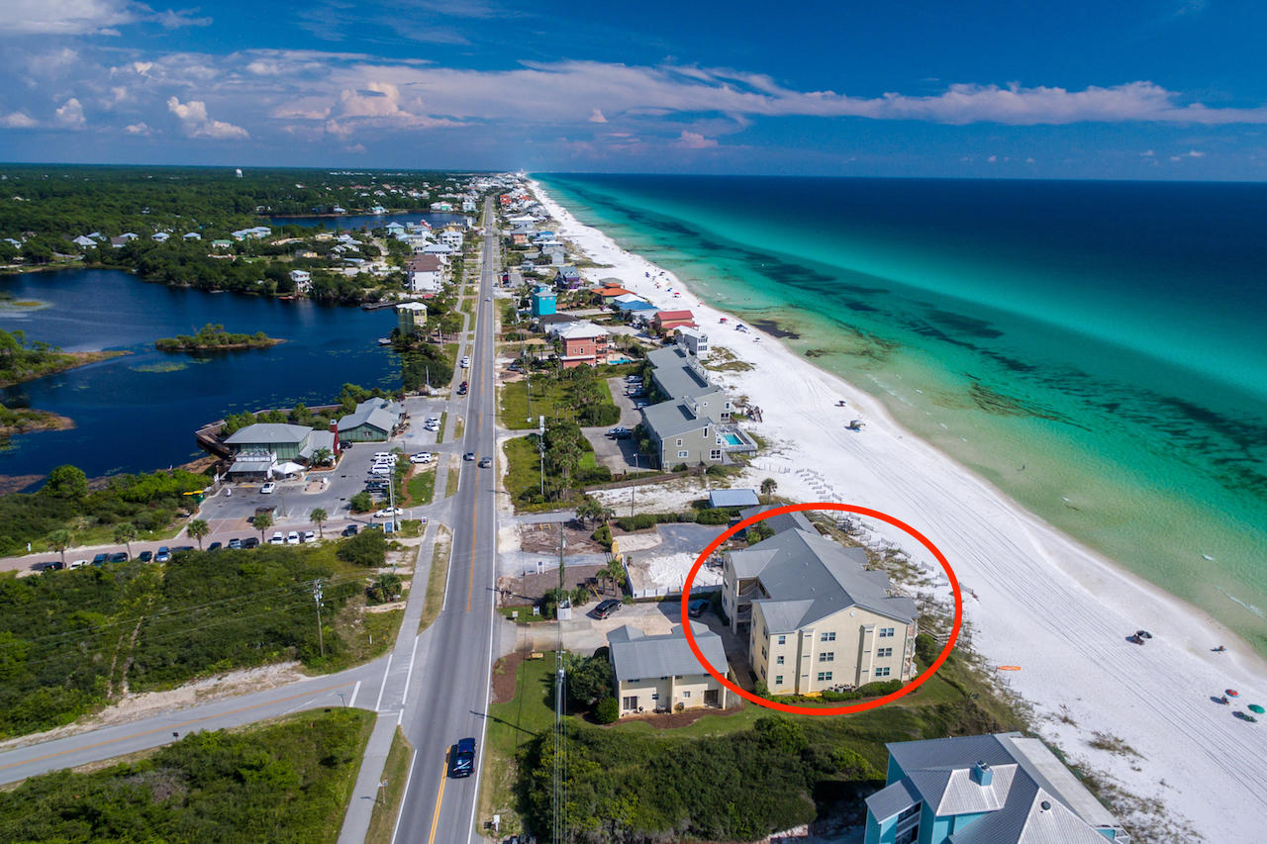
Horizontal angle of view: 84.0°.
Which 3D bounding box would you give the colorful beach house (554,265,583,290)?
[{"bbox_3d":[-33.999,-76.034,370.156,10.000,11.200,10.300,-9,22,-24],"label":"colorful beach house"}]

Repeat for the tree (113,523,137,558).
[{"bbox_3d":[-79.420,18.913,110.403,3.200,6.100,3.200,1,20,0],"label":"tree"}]

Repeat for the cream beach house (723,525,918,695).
[{"bbox_3d":[25.423,24.994,98.513,21.100,12.400,21.500,-2,20,-8],"label":"cream beach house"}]

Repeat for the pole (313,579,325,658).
[{"bbox_3d":[-41.892,26.197,92.979,1.200,12.200,0.800,-3,20,-9],"label":"pole"}]

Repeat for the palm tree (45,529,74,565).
[{"bbox_3d":[-93.389,20.764,114.387,4.200,6.800,4.200,-3,20,-9],"label":"palm tree"}]

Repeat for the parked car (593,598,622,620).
[{"bbox_3d":[-3.517,26.253,99.132,1.920,1.750,4.750,14,23,32],"label":"parked car"}]

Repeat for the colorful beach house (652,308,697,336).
[{"bbox_3d":[17.233,-40.466,286.352,17.700,9.400,13.000,-7,21,-21],"label":"colorful beach house"}]

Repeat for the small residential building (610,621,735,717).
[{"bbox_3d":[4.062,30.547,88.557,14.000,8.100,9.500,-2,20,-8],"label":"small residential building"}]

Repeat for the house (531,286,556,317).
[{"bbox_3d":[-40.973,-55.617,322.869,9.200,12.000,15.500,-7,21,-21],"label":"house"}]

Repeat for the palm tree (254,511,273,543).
[{"bbox_3d":[-61.059,17.427,115.982,3.000,5.600,3.000,1,20,0],"label":"palm tree"}]

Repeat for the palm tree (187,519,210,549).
[{"bbox_3d":[-69.959,18.304,113.346,3.300,5.500,3.300,1,20,0],"label":"palm tree"}]

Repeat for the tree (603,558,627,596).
[{"bbox_3d":[-2.663,22.714,102.752,3.600,6.000,3.600,1,20,0],"label":"tree"}]

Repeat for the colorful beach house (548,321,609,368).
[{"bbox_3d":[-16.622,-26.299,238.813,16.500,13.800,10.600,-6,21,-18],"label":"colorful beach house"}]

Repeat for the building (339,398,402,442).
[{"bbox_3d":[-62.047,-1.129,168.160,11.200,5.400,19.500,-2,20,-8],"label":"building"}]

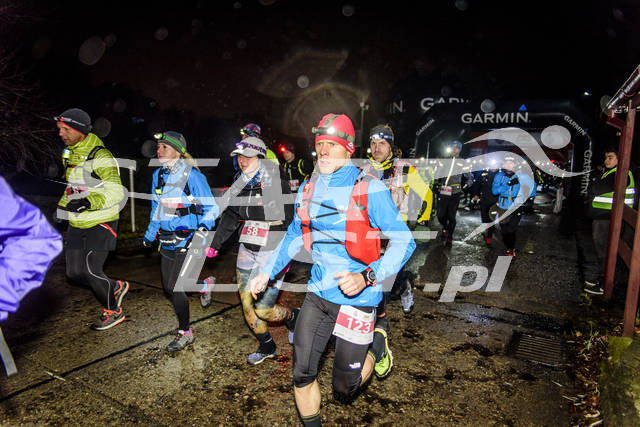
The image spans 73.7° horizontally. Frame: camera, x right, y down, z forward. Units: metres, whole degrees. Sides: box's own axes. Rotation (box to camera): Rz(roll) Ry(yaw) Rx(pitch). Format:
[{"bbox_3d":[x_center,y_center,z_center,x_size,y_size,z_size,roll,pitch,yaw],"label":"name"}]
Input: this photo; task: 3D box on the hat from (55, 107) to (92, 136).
[{"bbox_3d":[-1.877,-0.697,3.270,0.235,0.190,0.190,-5,10,-40],"label":"hat"}]

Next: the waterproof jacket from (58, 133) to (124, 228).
[{"bbox_3d":[-1.819,-0.273,3.420,0.470,0.700,0.380,6,8,38],"label":"waterproof jacket"}]

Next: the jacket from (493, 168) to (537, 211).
[{"bbox_3d":[3.279,-0.418,7.200,0.660,0.680,0.420,4,7,26],"label":"jacket"}]

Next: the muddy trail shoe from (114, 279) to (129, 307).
[{"bbox_3d":[-1.762,0.725,3.750,0.120,0.280,0.100,27,-12,-39],"label":"muddy trail shoe"}]

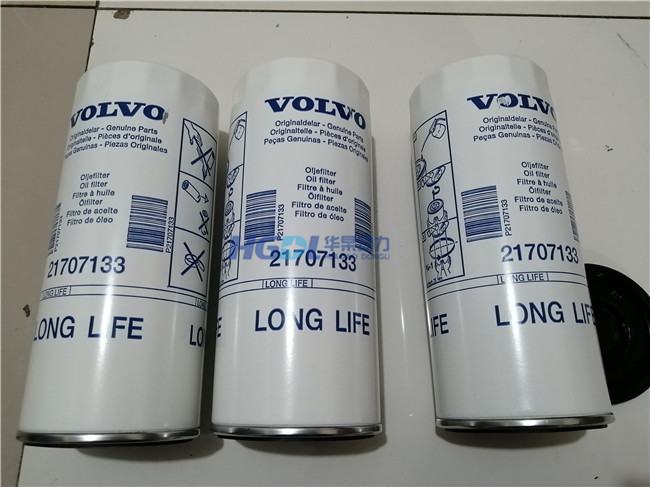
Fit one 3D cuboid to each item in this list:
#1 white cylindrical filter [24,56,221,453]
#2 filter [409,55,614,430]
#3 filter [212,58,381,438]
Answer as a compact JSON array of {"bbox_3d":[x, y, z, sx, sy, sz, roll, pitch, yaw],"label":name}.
[{"bbox_3d":[-0.140,0.007,0.358,0.112,0.112,0.256,-3,72,6],"label":"white cylindrical filter"},{"bbox_3d":[0.128,0.001,0.364,0.112,0.112,0.256,3,72,-15],"label":"filter"},{"bbox_3d":[-0.019,0.006,0.366,0.111,0.111,0.258,7,71,-21],"label":"filter"}]

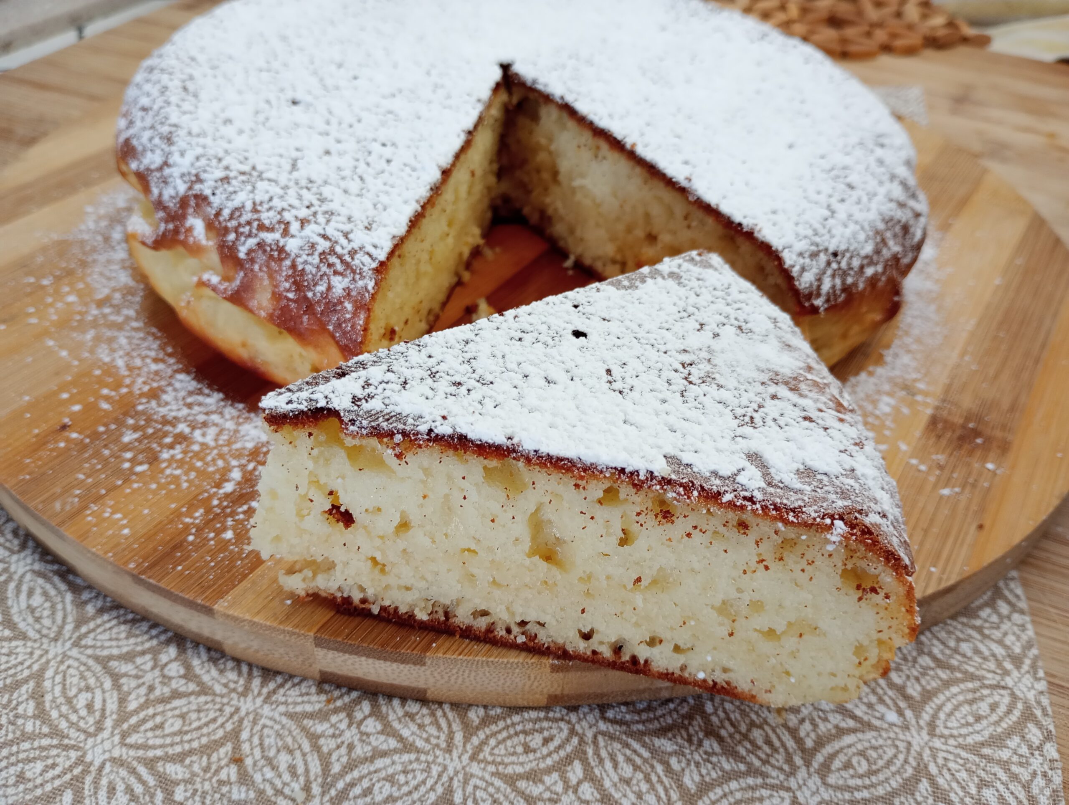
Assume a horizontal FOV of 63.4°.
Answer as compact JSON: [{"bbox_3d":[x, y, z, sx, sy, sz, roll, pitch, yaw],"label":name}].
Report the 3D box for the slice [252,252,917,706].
[{"bbox_3d":[0.009,0.012,0.166,0.113,0.049,0.084,-7,41,-12],"label":"slice"}]

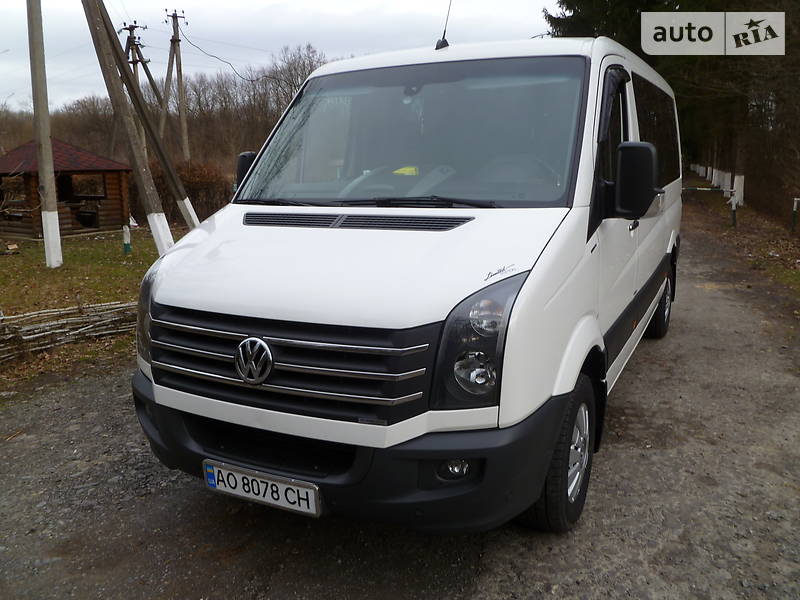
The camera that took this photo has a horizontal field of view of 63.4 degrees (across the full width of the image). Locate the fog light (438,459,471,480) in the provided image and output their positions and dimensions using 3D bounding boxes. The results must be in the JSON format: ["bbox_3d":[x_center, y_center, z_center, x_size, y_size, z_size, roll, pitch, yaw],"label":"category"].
[{"bbox_3d":[0.181,0.561,2.150,0.105,0.085,0.075,5,12,27],"label":"fog light"}]

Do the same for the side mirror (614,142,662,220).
[{"bbox_3d":[1.039,-0.522,2.836,0.190,0.340,0.165,5,12,27],"label":"side mirror"}]

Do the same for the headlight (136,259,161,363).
[{"bbox_3d":[-1.074,0.031,2.874,0.250,0.435,0.340,5,12,27],"label":"headlight"}]

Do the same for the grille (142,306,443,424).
[{"bbox_3d":[-0.489,0.204,2.373,1.340,0.335,0.160,5,12,27],"label":"grille"}]

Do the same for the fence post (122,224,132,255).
[{"bbox_3d":[-5.806,-1.283,13.713,0.130,0.620,0.130,-1,11,0],"label":"fence post"}]

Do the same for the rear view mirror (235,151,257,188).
[{"bbox_3d":[-0.888,-0.690,3.834,0.190,0.340,0.165,5,12,27],"label":"rear view mirror"}]

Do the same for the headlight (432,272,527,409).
[{"bbox_3d":[0.271,0.140,2.175,0.250,0.435,0.340,5,12,27],"label":"headlight"}]

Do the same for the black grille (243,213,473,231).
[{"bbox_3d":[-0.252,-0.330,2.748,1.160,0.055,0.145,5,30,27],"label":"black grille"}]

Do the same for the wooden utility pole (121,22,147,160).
[{"bbox_3d":[-11.518,-7.962,28.781,1.100,8.240,0.400,-5,12,-20],"label":"wooden utility pole"}]

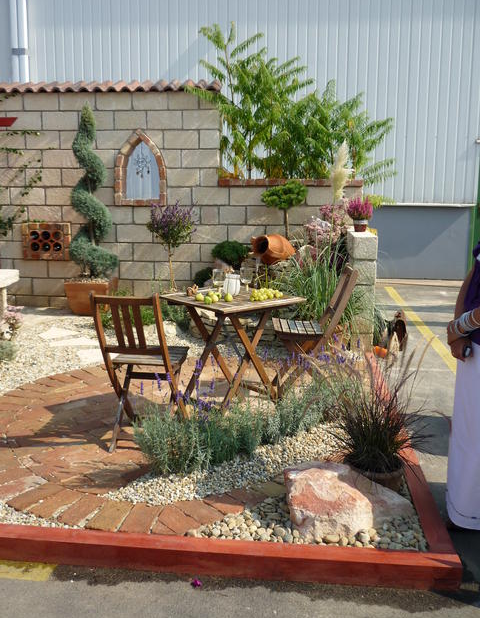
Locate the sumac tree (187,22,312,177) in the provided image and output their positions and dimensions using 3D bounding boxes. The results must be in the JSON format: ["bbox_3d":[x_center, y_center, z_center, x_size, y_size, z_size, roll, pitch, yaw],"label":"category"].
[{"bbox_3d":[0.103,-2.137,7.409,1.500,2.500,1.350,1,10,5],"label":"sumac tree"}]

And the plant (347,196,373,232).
[{"bbox_3d":[1.058,-0.845,5.400,0.230,0.325,0.230,1,10,5],"label":"plant"}]

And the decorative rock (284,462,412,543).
[{"bbox_3d":[0.454,0.799,2.600,0.530,0.220,0.370,1,10,6],"label":"decorative rock"}]

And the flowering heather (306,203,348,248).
[{"bbox_3d":[0.806,-0.787,5.750,0.400,0.410,0.380,1,10,5],"label":"flowering heather"}]

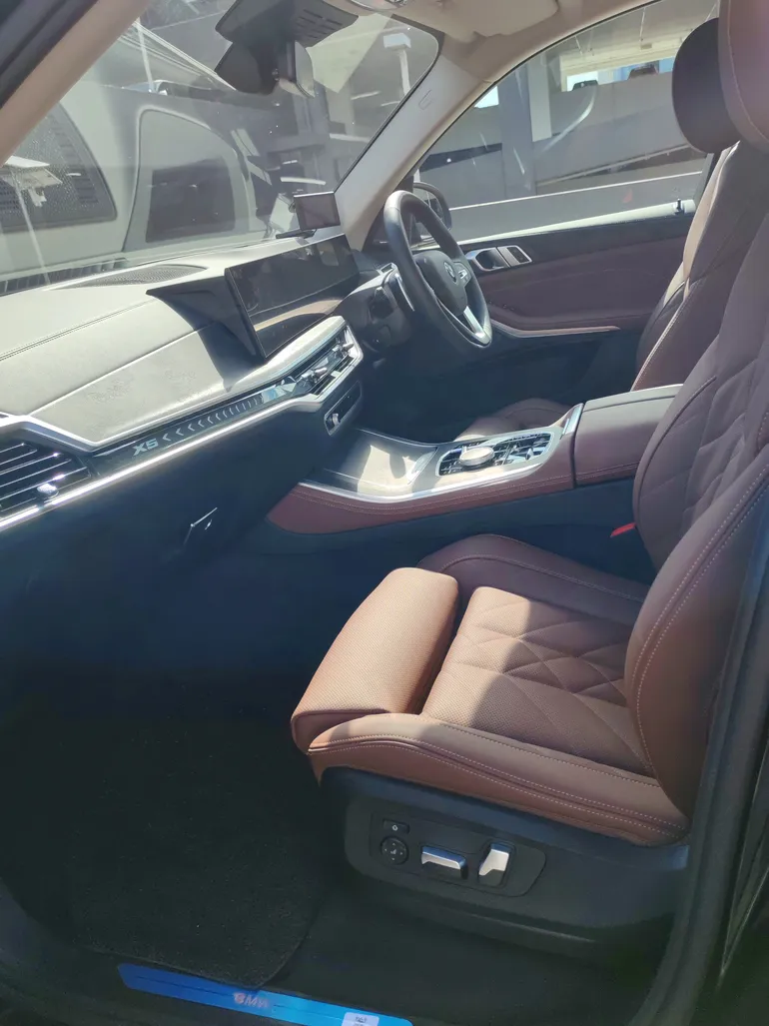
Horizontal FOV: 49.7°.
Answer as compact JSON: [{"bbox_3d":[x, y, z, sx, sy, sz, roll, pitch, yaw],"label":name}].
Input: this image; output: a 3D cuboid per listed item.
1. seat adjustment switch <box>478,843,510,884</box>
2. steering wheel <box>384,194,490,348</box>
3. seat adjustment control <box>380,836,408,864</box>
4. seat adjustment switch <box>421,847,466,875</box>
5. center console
[{"bbox_3d":[0.126,0.401,0.947,0.024,0.045,0.018,15,14,12],"label":"seat adjustment switch"},{"bbox_3d":[0.113,-0.511,1.767,0.085,0.370,0.370,-28,11,23],"label":"steering wheel"},{"bbox_3d":[0.012,0.401,0.986,0.031,0.031,0.010,8,13,14],"label":"seat adjustment control"},{"bbox_3d":[0.071,0.406,0.965,0.050,0.024,0.019,8,13,14],"label":"seat adjustment switch"},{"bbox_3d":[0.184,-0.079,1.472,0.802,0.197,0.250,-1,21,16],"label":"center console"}]

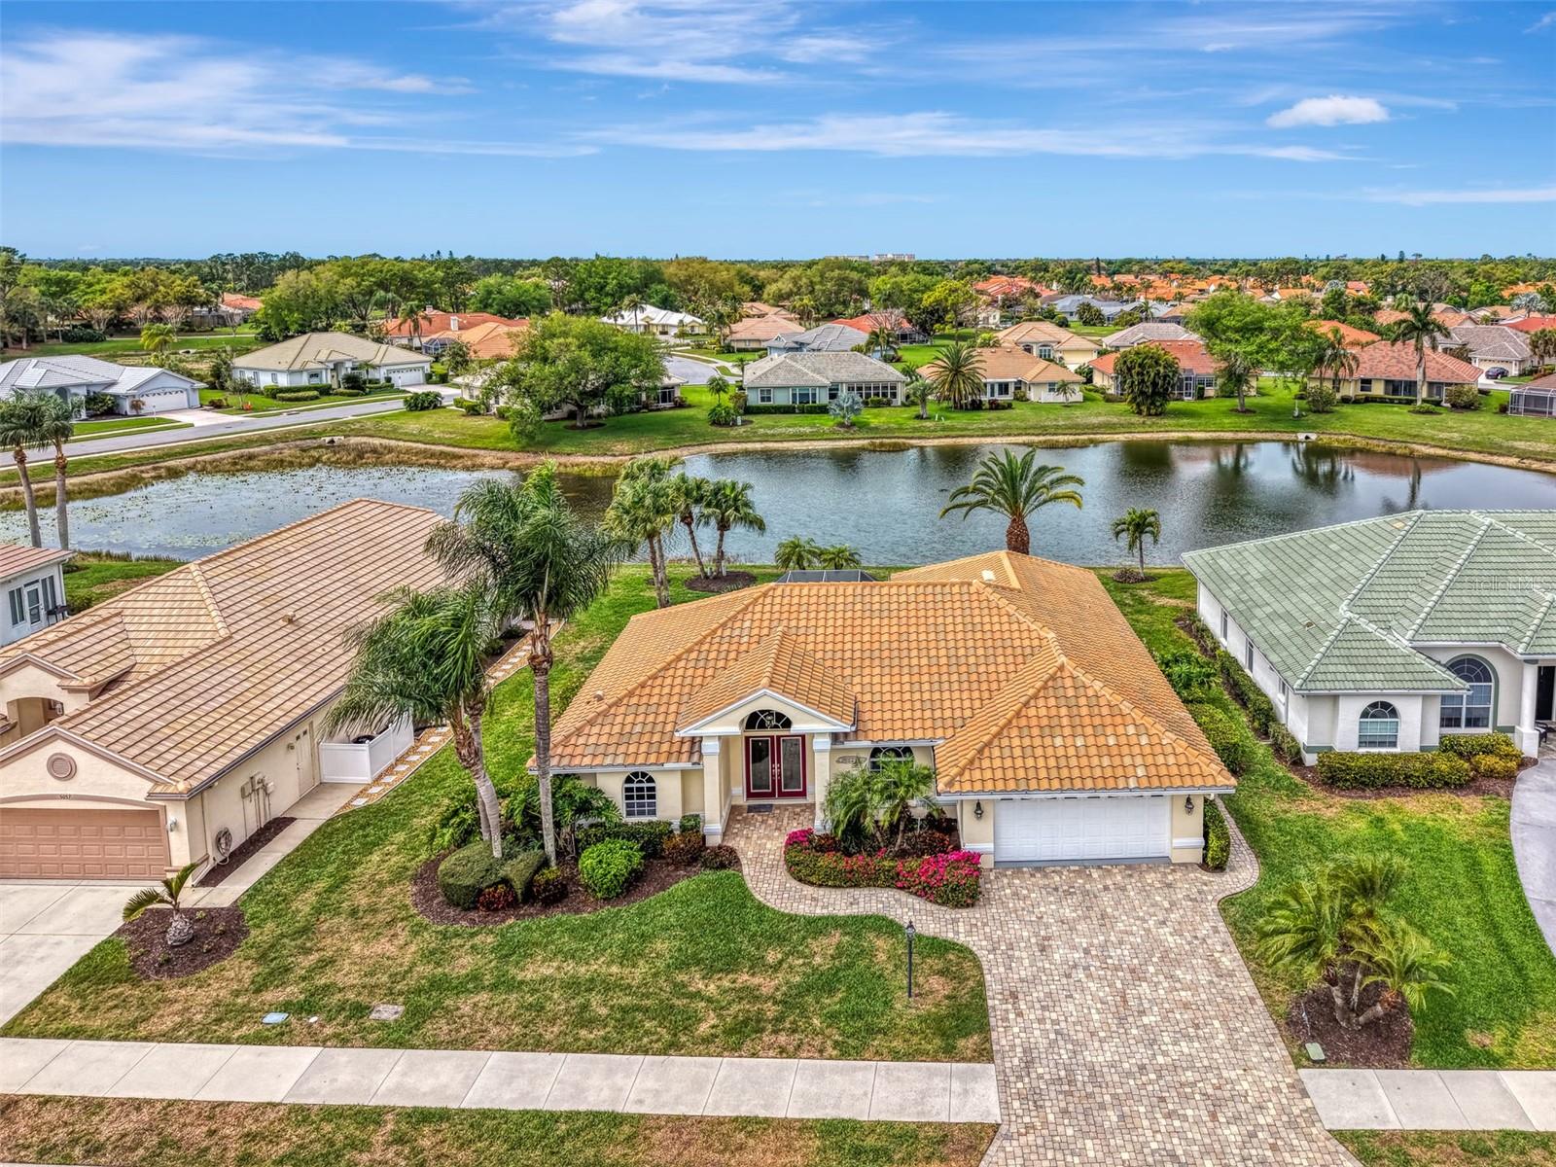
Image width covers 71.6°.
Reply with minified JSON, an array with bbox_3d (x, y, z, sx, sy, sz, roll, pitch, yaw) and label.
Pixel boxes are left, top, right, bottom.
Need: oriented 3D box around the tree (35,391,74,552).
[{"bbox_3d":[-38.912,-5.387,58.090,2.600,9.510,2.600,0,17,0],"label":"tree"}]

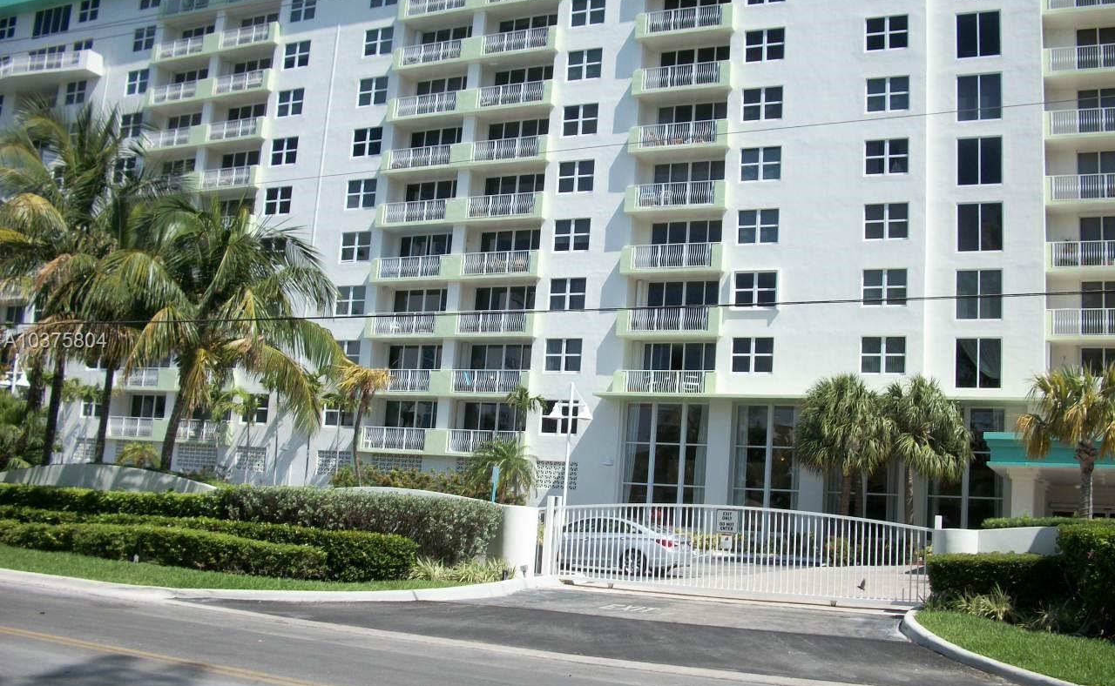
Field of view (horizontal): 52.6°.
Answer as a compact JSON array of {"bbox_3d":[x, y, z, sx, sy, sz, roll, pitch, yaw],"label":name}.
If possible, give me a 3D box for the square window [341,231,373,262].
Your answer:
[{"bbox_3d":[-9.794,-4.683,55.043,1.670,1.390,0.150,0,-10,25],"label":"square window"}]

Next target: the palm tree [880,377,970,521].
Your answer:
[{"bbox_3d":[12.506,4.467,38.400,3.150,6.800,3.150,0,-10,26],"label":"palm tree"}]

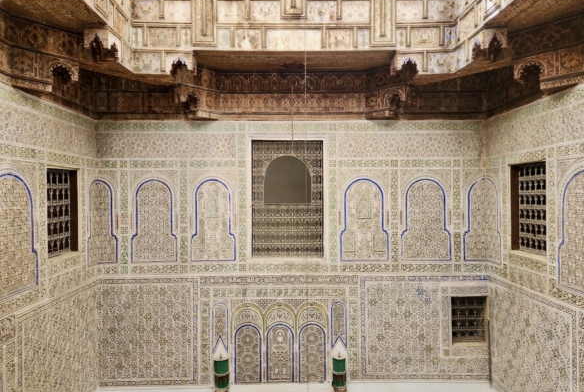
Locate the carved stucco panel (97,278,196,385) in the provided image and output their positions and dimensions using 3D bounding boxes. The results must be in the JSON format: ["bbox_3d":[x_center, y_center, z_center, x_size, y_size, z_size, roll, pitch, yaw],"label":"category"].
[{"bbox_3d":[-2.406,2.255,6.445,1.648,1.785,0.050,0,0,-1],"label":"carved stucco panel"}]

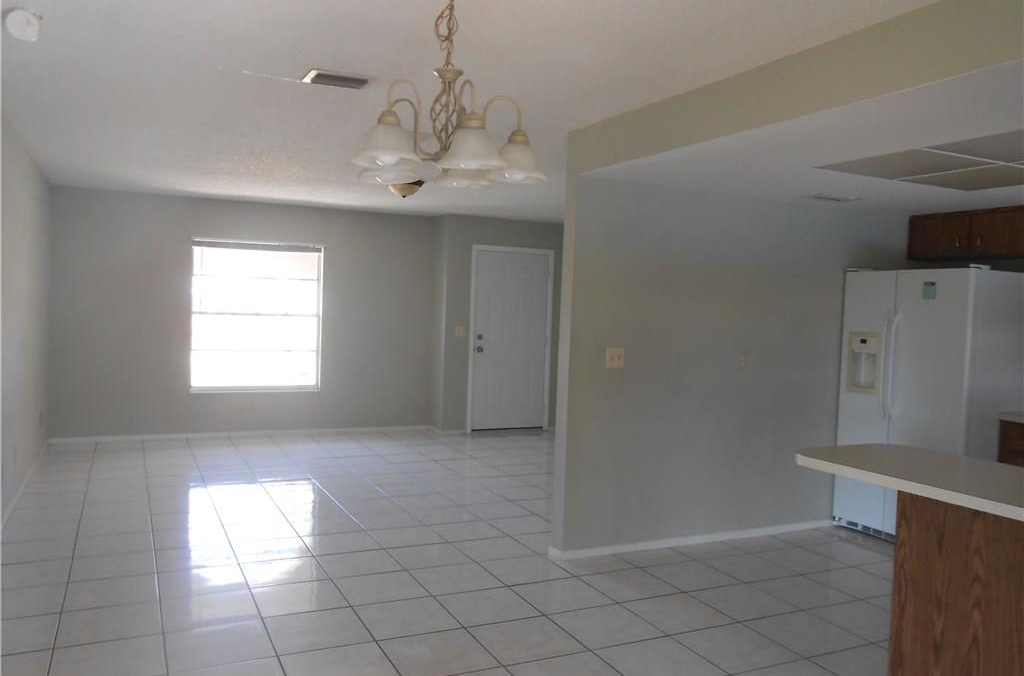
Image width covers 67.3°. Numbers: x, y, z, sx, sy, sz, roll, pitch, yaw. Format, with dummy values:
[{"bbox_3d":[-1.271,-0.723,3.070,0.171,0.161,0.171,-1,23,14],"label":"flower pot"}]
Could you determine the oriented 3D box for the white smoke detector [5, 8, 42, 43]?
[{"bbox_3d":[-1.834,-1.174,2.885,0.125,0.060,0.125,1,2,-26],"label":"white smoke detector"}]

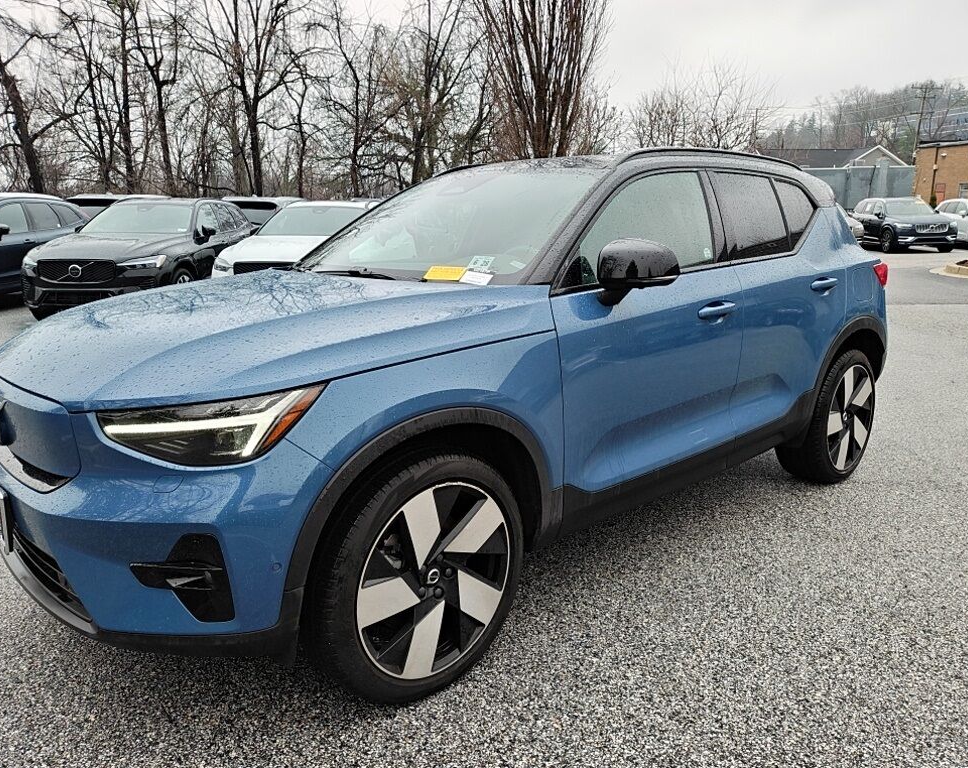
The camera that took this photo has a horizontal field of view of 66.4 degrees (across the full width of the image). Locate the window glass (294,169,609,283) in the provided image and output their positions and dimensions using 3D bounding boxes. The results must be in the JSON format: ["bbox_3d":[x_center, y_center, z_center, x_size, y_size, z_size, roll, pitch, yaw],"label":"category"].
[{"bbox_3d":[-0.139,-0.666,3.019,1.440,0.140,0.840,13,48,47],"label":"window glass"}]

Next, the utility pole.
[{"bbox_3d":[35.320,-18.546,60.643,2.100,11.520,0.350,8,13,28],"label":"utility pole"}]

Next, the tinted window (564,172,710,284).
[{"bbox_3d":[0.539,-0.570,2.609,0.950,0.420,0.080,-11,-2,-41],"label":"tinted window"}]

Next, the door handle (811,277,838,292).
[{"bbox_3d":[1.537,-0.450,3.340,0.220,0.050,0.050,-10,16,-41],"label":"door handle"}]

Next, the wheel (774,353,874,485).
[{"bbox_3d":[1.810,0.153,3.894,0.710,0.710,0.255,-11,15,-41],"label":"wheel"}]

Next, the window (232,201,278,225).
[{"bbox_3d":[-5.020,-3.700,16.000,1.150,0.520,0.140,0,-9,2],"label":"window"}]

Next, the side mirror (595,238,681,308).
[{"bbox_3d":[0.475,-0.362,2.384,0.190,0.210,0.240,-11,15,-41],"label":"side mirror"}]

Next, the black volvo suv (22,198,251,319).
[{"bbox_3d":[-4.750,-1.989,11.134,2.000,1.660,4.700,1,14,4],"label":"black volvo suv"}]

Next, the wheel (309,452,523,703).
[{"bbox_3d":[-0.195,0.524,2.127,0.715,0.715,0.240,-11,16,-43],"label":"wheel"}]

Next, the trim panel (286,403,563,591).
[{"bbox_3d":[-0.121,0.324,2.010,0.950,0.520,0.110,-10,16,-41],"label":"trim panel"}]

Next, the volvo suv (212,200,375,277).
[{"bbox_3d":[-2.262,-1.935,11.071,2.000,1.660,4.700,1,13,6],"label":"volvo suv"}]

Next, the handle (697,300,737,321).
[{"bbox_3d":[0.861,-0.277,2.741,0.225,0.055,0.060,-11,15,-41],"label":"handle"}]

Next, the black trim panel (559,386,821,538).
[{"bbox_3d":[0.871,0.268,2.910,1.750,0.280,0.100,-10,16,-41],"label":"black trim panel"}]

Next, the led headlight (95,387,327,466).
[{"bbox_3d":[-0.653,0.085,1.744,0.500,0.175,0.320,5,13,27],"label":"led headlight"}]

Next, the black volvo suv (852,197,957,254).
[{"bbox_3d":[14.303,-5.472,25.375,1.960,1.776,4.950,1,11,9],"label":"black volvo suv"}]

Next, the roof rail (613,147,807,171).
[{"bbox_3d":[1.023,-0.962,3.221,1.530,0.100,0.070,-11,15,-41],"label":"roof rail"}]

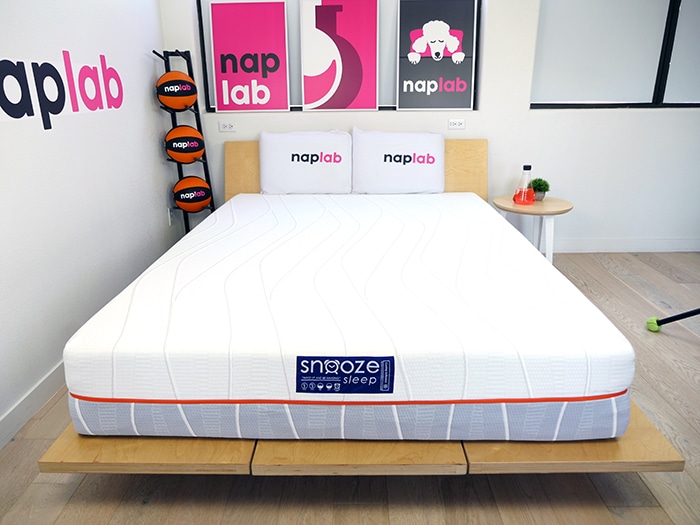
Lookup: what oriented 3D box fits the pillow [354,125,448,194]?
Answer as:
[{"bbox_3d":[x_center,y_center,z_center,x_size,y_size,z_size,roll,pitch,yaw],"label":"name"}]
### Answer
[{"bbox_3d":[0.316,-0.651,3.160,0.600,0.415,0.140,0,4,2],"label":"pillow"}]

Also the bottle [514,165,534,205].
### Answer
[{"bbox_3d":[1.128,-0.496,3.099,0.140,0.234,0.140,0,20,2],"label":"bottle"}]

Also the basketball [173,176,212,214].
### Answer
[{"bbox_3d":[-1.050,-0.452,3.245,0.240,0.240,0.240,-7,21,-17],"label":"basketball"}]

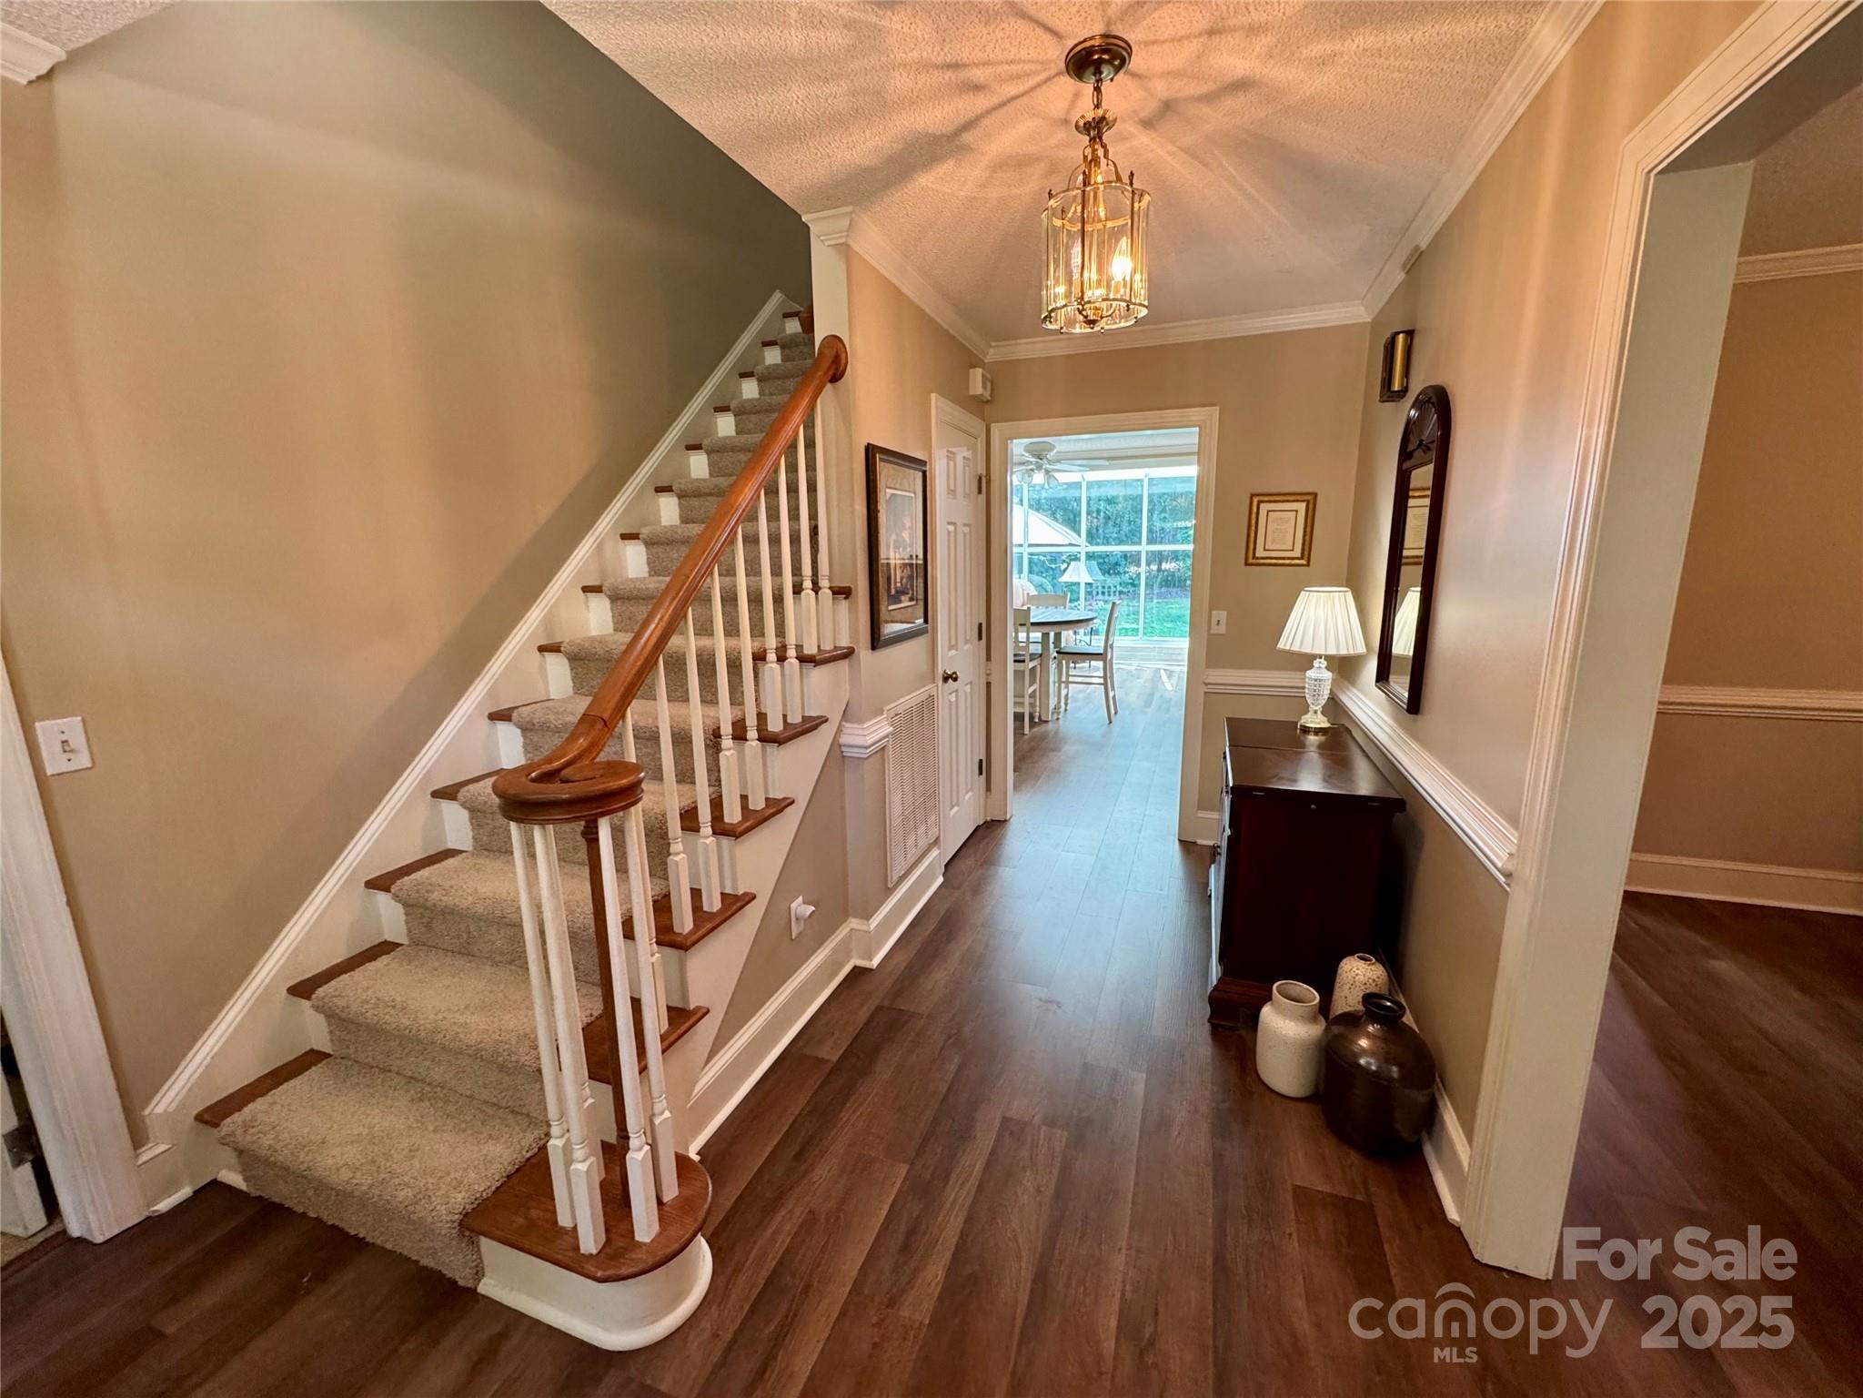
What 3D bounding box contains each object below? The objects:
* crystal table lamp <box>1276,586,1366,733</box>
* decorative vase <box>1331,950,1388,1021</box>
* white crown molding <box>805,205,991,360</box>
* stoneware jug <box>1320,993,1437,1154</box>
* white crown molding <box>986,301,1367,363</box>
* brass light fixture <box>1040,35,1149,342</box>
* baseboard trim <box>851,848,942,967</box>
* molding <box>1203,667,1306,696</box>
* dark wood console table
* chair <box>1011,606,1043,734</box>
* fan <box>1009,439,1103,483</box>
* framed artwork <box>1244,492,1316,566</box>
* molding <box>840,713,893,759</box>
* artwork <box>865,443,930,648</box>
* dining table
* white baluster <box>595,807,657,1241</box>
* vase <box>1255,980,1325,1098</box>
[{"bbox_3d":[1.510,-0.151,2.916,0.310,0.540,0.310,3,12,20],"label":"crystal table lamp"},{"bbox_3d":[1.210,0.895,2.128,0.155,0.345,0.155,3,12,20],"label":"decorative vase"},{"bbox_3d":[-0.033,-1.576,3.030,0.175,0.076,1.624,3,12,20],"label":"white crown molding"},{"bbox_3d":[1.149,0.946,1.942,0.246,0.347,0.246,3,12,20],"label":"stoneware jug"},{"bbox_3d":[1.066,-1.679,3.459,1.689,0.076,0.052,3,12,20],"label":"white crown molding"},{"bbox_3d":[0.348,-1.062,1.590,0.230,0.510,0.230,3,12,20],"label":"brass light fixture"},{"bbox_3d":[-0.116,0.820,3.076,0.085,0.160,0.785,3,12,20],"label":"baseboard trim"},{"bbox_3d":[1.593,-0.074,3.592,0.530,0.120,0.035,3,12,20],"label":"molding"},{"bbox_3d":[1.244,0.571,2.637,0.474,0.805,0.915,3,12,20],"label":"dark wood console table"},{"bbox_3d":[0.648,-0.268,6.297,0.465,1.030,0.530,3,12,20],"label":"chair"},{"bbox_3d":[0.964,-2.080,6.688,1.280,0.400,1.280,3,12,20],"label":"fan"},{"bbox_3d":[1.603,-0.776,3.465,0.277,0.324,0.022,3,12,20],"label":"framed artwork"},{"bbox_3d":[-0.230,0.119,2.627,0.110,0.120,0.235,3,12,20],"label":"molding"},{"bbox_3d":[-0.110,-0.556,2.814,0.024,0.688,0.565,3,12,20],"label":"artwork"},{"bbox_3d":[0.846,-0.297,6.825,1.250,0.900,1.250,3,12,20],"label":"dining table"},{"bbox_3d":[-0.571,0.633,1.414,0.033,0.870,0.033,3,12,20],"label":"white baluster"},{"bbox_3d":[0.998,0.940,2.085,0.165,0.278,0.165,3,12,20],"label":"vase"}]

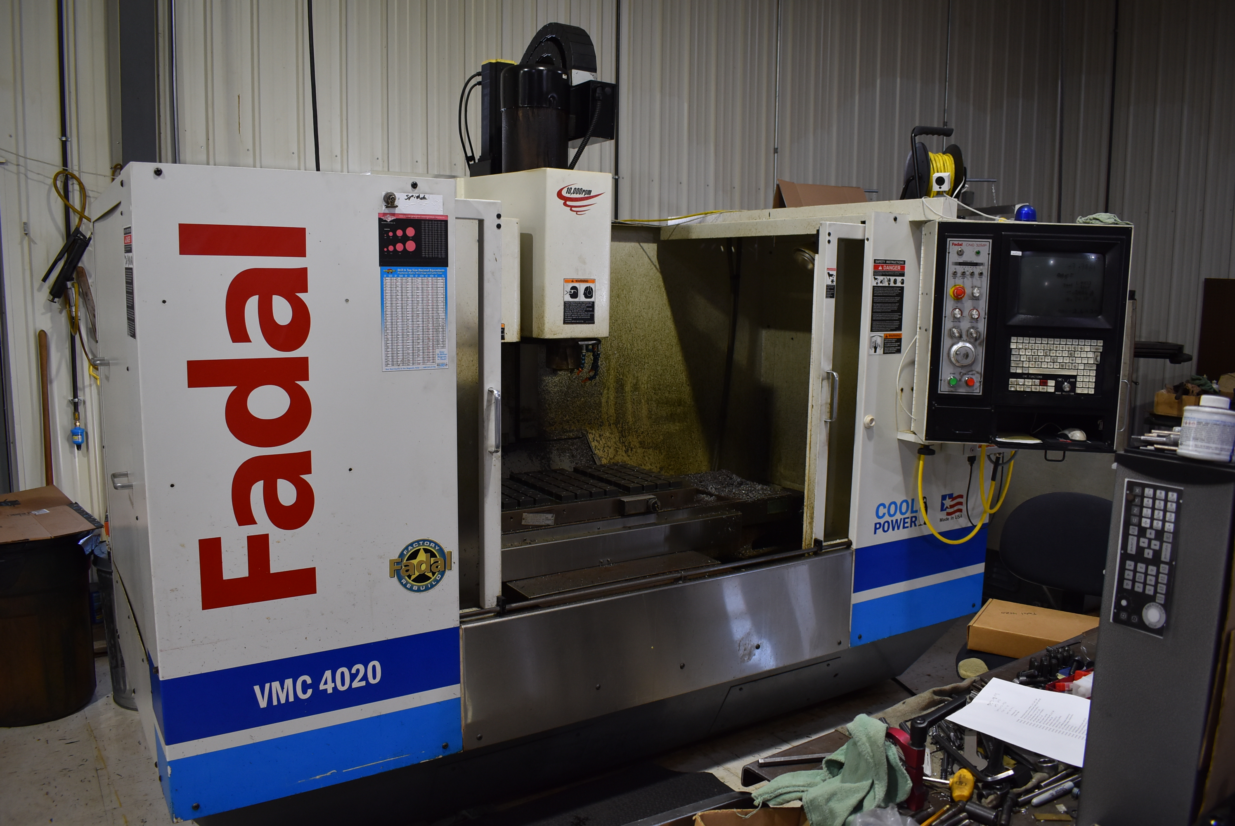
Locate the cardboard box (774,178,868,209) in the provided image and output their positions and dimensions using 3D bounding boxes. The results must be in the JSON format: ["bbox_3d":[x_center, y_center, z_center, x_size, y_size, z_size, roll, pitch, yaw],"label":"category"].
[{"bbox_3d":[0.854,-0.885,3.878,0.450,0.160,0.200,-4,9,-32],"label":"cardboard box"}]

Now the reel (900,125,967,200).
[{"bbox_3d":[1.118,-0.866,3.220,0.180,0.310,0.250,1,8,1],"label":"reel"}]

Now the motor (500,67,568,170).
[{"bbox_3d":[-0.311,-1.074,3.458,0.250,0.410,0.250,1,8,0],"label":"motor"}]

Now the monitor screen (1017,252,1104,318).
[{"bbox_3d":[1.412,-0.409,2.883,0.265,0.200,0.030,2,8,9],"label":"monitor screen"}]

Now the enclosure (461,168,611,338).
[{"bbox_3d":[-0.322,-0.597,3.534,0.270,0.585,0.700,-4,9,-32],"label":"enclosure"}]

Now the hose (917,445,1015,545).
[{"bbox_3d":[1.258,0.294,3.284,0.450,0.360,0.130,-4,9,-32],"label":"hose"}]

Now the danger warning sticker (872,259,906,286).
[{"bbox_3d":[0.923,-0.473,3.110,0.157,0.087,0.006,-4,9,-32],"label":"danger warning sticker"}]

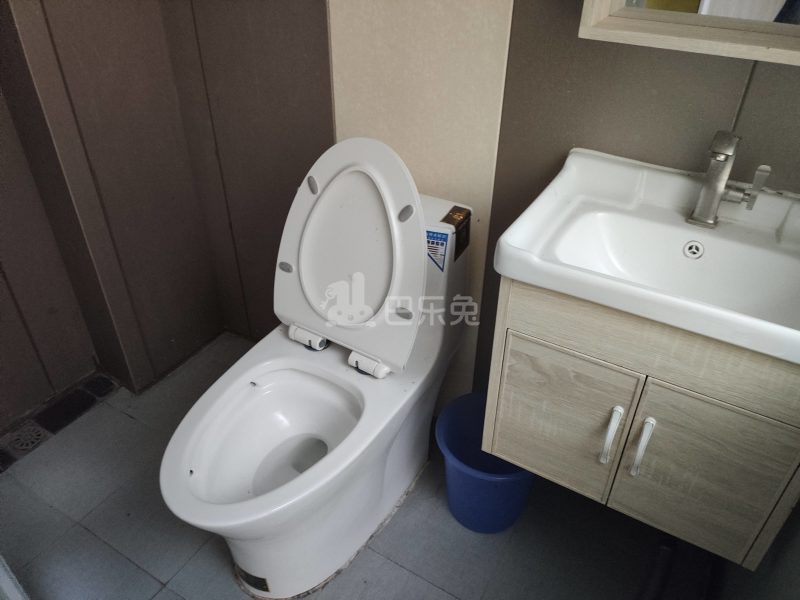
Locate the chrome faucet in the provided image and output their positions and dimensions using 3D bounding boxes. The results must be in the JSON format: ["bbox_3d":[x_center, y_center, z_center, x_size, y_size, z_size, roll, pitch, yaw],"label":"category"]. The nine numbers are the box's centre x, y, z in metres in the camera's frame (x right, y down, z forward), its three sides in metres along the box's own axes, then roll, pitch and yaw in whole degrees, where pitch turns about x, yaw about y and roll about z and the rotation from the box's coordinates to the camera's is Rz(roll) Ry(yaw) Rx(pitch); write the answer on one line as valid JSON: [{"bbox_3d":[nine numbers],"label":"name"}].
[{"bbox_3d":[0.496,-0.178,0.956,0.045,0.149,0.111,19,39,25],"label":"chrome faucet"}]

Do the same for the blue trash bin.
[{"bbox_3d":[0.212,0.398,1.431,0.266,0.238,0.266,0,35,0],"label":"blue trash bin"}]

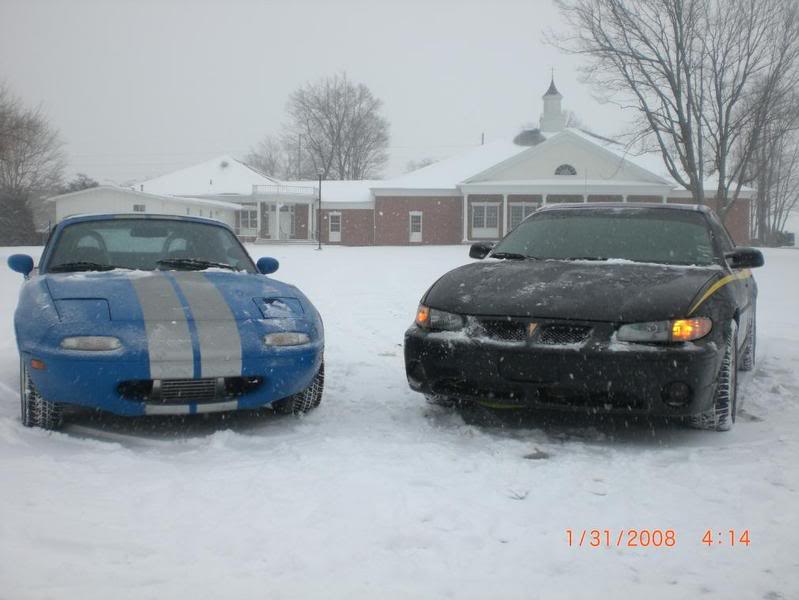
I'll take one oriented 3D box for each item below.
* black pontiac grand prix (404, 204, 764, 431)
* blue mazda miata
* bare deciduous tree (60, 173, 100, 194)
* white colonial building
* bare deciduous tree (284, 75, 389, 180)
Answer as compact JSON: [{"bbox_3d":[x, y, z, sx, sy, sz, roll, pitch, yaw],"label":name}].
[{"bbox_3d":[1.692,-0.034,6.665,1.860,1.390,4.990,2,4,24],"label":"black pontiac grand prix"},{"bbox_3d":[-1.787,0.038,6.211,1.690,1.230,3.950,-1,4,-23],"label":"blue mazda miata"},{"bbox_3d":[-29.097,-8.286,79.666,4.300,7.000,4.300,1,3,0],"label":"bare deciduous tree"},{"bbox_3d":[3.705,-11.129,71.967,44.500,13.800,26.000,1,3,2],"label":"white colonial building"},{"bbox_3d":[-6.469,-14.471,91.309,10.900,18.500,10.700,1,3,0],"label":"bare deciduous tree"}]

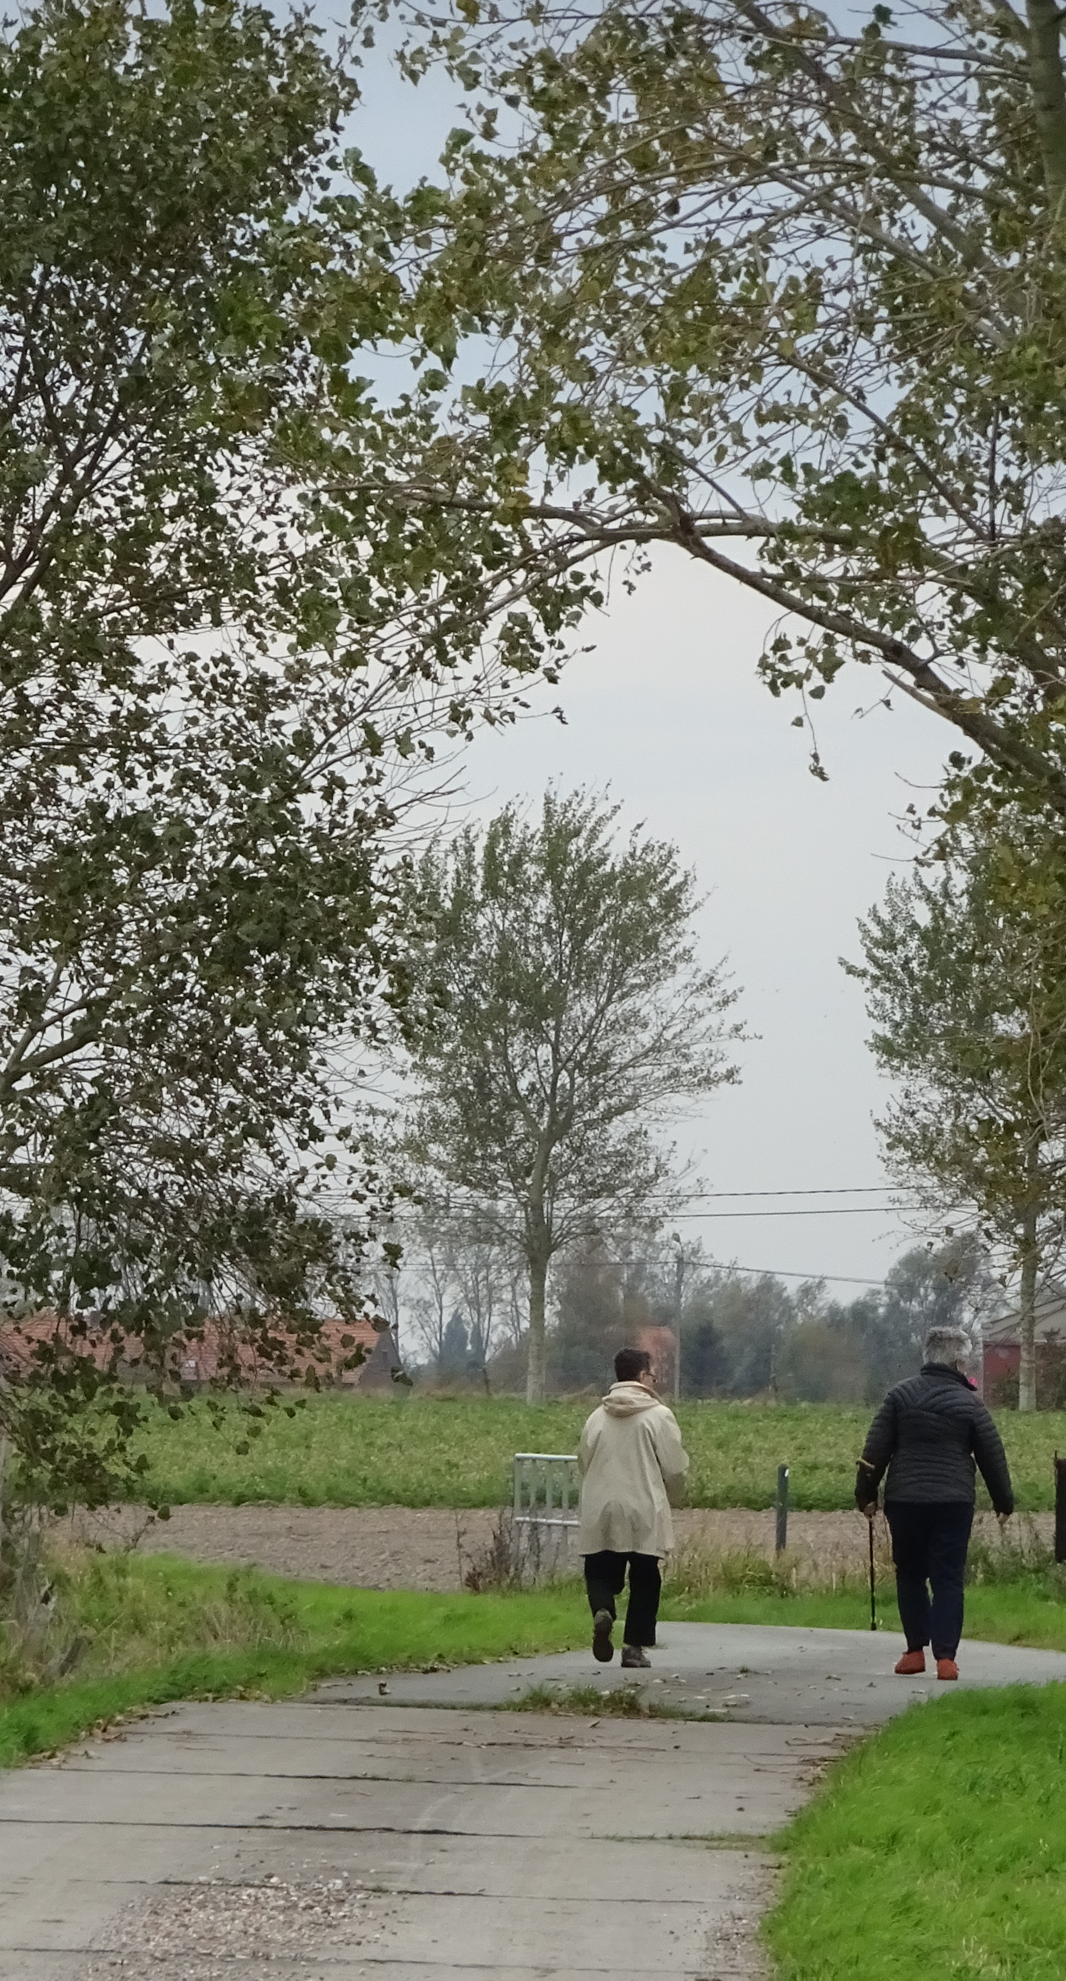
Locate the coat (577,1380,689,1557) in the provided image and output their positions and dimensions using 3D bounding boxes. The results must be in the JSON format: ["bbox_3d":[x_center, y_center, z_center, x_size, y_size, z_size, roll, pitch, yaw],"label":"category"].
[{"bbox_3d":[0.486,2.321,86.000,0.550,0.870,0.380,0,-1,11],"label":"coat"}]

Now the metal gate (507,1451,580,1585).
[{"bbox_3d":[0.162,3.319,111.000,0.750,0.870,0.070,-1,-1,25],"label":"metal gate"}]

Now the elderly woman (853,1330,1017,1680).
[{"bbox_3d":[1.898,2.416,83.500,0.730,1.650,0.450,0,-1,7],"label":"elderly woman"}]

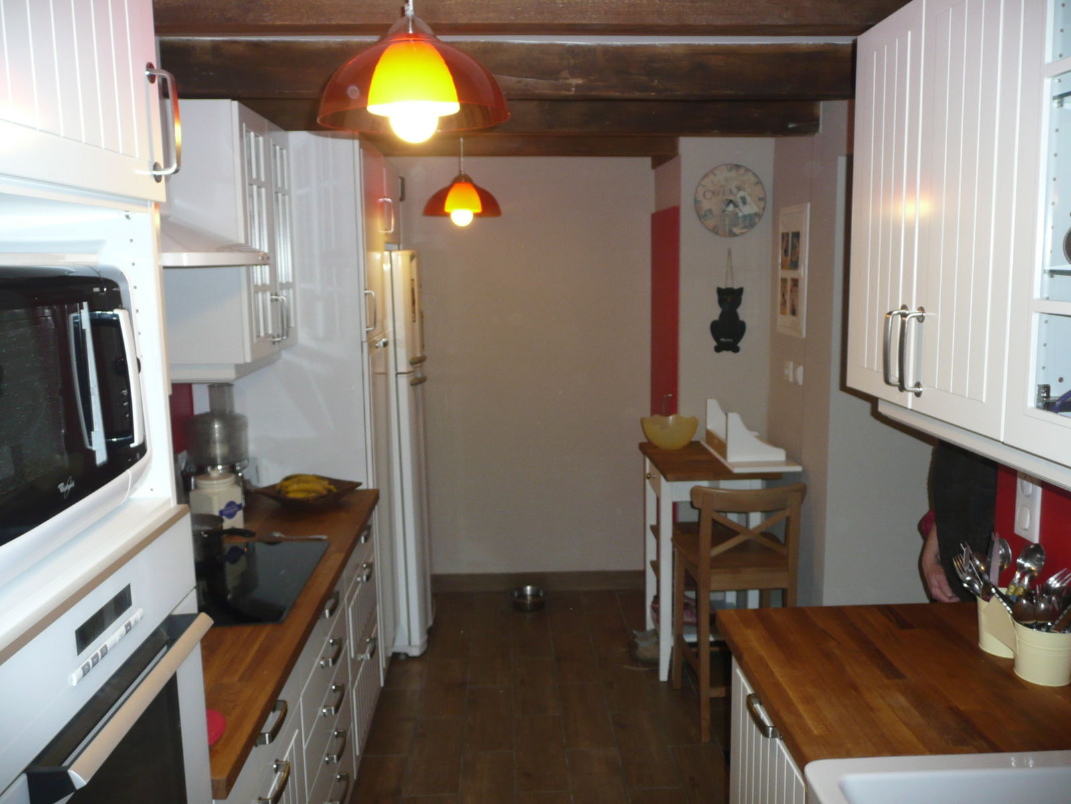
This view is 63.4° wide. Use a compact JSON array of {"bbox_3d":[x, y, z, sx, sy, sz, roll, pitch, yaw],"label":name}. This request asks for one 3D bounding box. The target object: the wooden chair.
[{"bbox_3d":[0.718,0.736,3.246,0.395,0.945,0.460,-1,9,-2],"label":"wooden chair"}]

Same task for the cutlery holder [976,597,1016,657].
[{"bbox_3d":[0.999,0.469,1.836,0.115,0.110,0.115,-1,9,-2],"label":"cutlery holder"}]

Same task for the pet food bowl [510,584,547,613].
[{"bbox_3d":[-0.039,1.005,4.415,0.172,0.075,0.172,-1,9,-2],"label":"pet food bowl"}]

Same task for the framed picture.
[{"bbox_3d":[1.080,-0.554,3.674,0.022,0.537,0.330,-1,9,-2],"label":"framed picture"}]

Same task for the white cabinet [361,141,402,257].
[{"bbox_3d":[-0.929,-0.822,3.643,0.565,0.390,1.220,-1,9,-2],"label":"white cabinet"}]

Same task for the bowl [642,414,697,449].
[{"bbox_3d":[0.595,0.137,3.886,0.256,0.130,0.256,-1,9,0],"label":"bowl"}]

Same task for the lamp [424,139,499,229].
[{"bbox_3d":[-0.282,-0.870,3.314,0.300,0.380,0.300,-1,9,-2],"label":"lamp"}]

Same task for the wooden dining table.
[{"bbox_3d":[0.734,0.676,3.764,0.460,0.900,0.620,-1,9,-2],"label":"wooden dining table"}]

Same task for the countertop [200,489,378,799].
[{"bbox_3d":[-0.840,0.486,2.266,0.620,0.040,1.780,-1,9,-2],"label":"countertop"}]

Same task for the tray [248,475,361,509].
[{"bbox_3d":[-0.766,0.320,2.926,0.260,0.075,0.260,6,11,32],"label":"tray"}]

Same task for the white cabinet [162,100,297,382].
[{"bbox_3d":[-0.999,-0.480,2.686,0.380,0.760,0.610,-1,9,-2],"label":"white cabinet"}]

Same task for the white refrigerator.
[{"bbox_3d":[-0.844,0.207,3.984,0.630,1.765,0.600,-1,9,-2],"label":"white refrigerator"}]

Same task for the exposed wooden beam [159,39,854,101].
[{"bbox_3d":[-0.083,-0.888,2.336,2.080,0.137,0.110,-1,9,-2],"label":"exposed wooden beam"}]

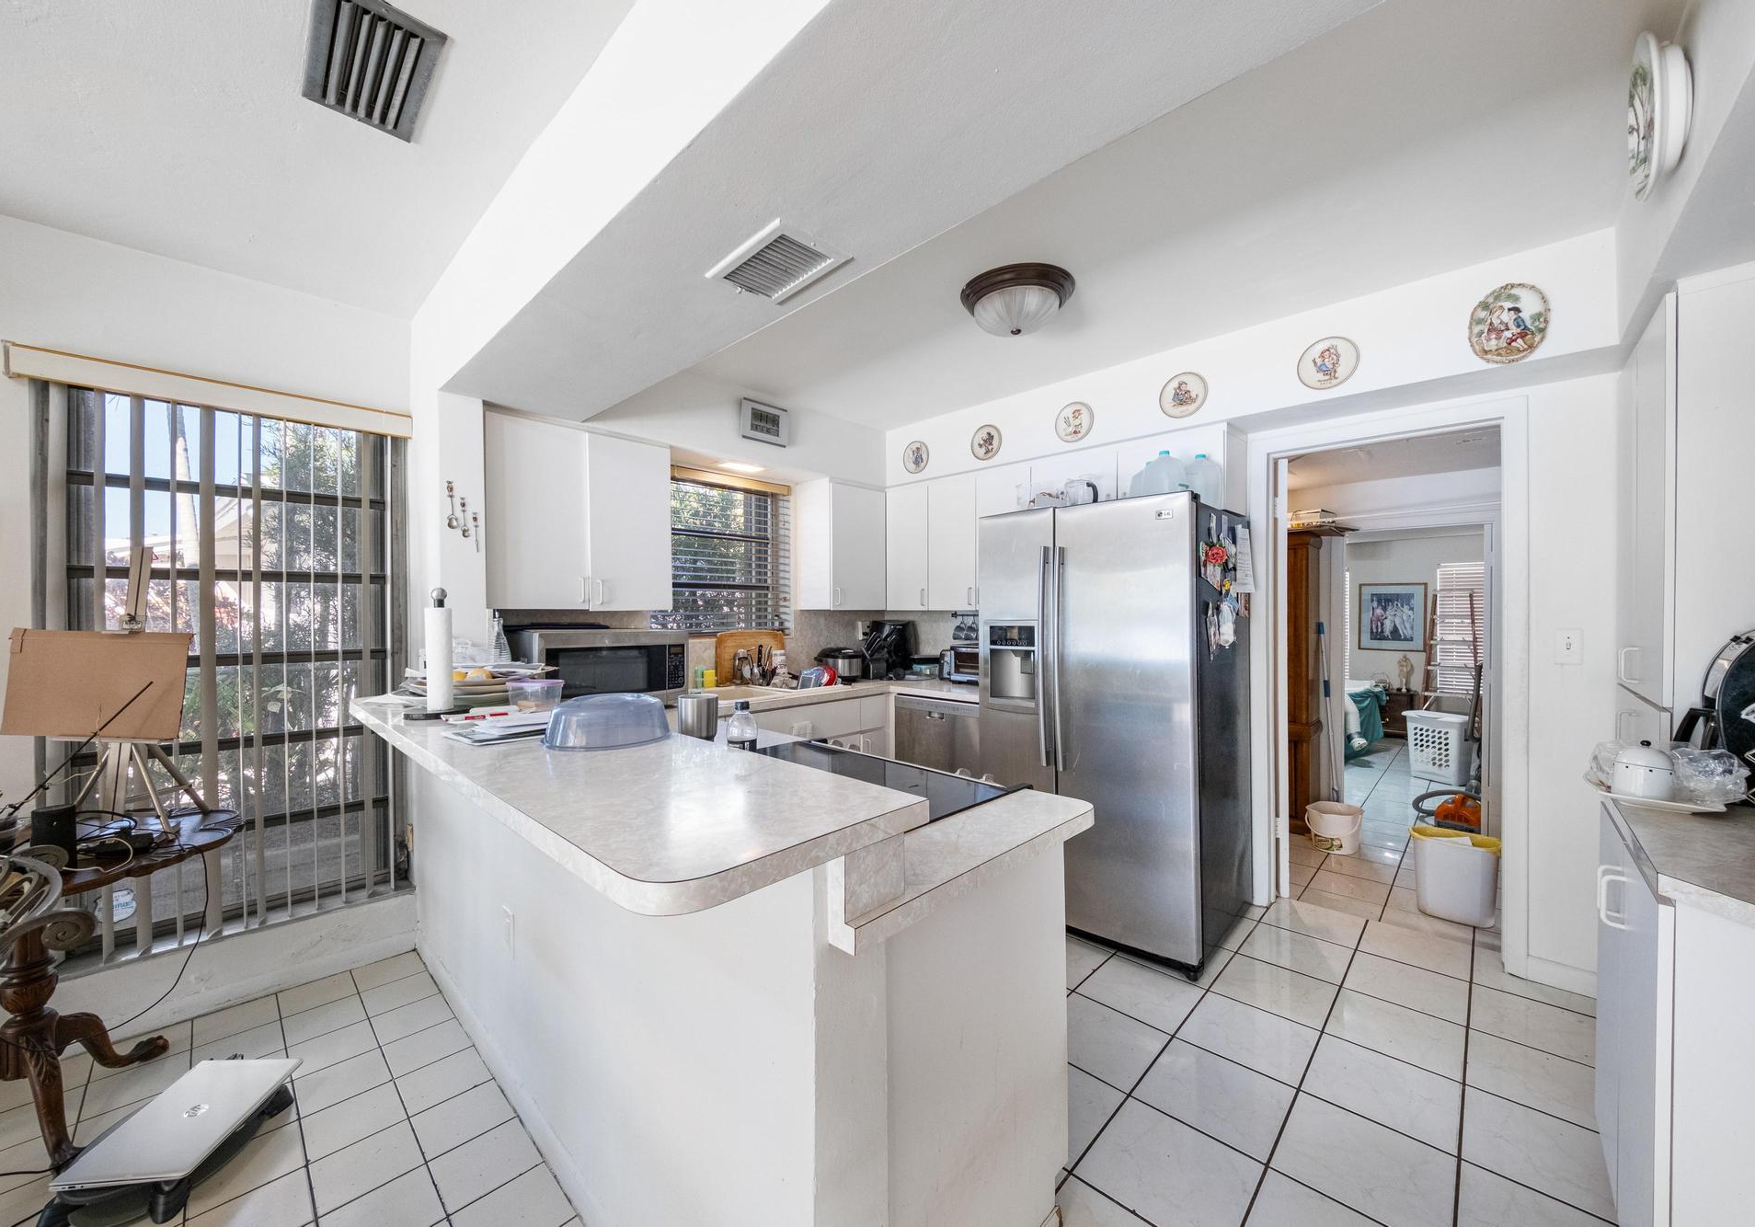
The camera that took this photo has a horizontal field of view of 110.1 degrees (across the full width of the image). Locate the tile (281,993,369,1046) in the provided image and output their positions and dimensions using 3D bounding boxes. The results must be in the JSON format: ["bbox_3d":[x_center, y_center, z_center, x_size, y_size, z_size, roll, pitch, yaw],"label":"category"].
[{"bbox_3d":[-1.827,1.350,2.031,0.197,0.010,0.197,0,0,45],"label":"tile"}]

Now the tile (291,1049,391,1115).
[{"bbox_3d":[-1.534,1.350,1.764,0.195,0.010,0.195,0,0,42],"label":"tile"}]

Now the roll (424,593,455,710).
[{"bbox_3d":[-1.206,0.101,1.690,0.068,0.340,0.068,0,0,-36],"label":"roll"}]

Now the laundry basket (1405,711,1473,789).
[{"bbox_3d":[4.520,1.085,4.980,0.360,0.520,0.370,0,0,-37],"label":"laundry basket"}]

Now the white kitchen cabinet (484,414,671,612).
[{"bbox_3d":[-1.342,-0.383,2.711,0.320,0.758,0.752,0,0,44],"label":"white kitchen cabinet"}]

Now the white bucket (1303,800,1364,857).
[{"bbox_3d":[2.559,1.204,3.417,0.250,0.230,0.245,0,0,37],"label":"white bucket"}]

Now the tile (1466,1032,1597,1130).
[{"bbox_3d":[1.918,1.350,1.765,0.327,0.010,0.327,0,0,45],"label":"tile"}]

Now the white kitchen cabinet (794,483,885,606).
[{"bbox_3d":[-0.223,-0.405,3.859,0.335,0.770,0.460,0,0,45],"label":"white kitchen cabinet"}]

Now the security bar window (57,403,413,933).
[{"bbox_3d":[-2.114,0.193,2.082,0.090,1.745,0.820,0,0,42],"label":"security bar window"}]

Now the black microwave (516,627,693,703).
[{"bbox_3d":[-1.216,0.238,2.658,0.460,0.322,0.608,0,0,44],"label":"black microwave"}]

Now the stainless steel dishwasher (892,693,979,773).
[{"bbox_3d":[0.520,0.894,3.420,0.600,0.865,0.600,0,0,44],"label":"stainless steel dishwasher"}]

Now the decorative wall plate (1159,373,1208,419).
[{"bbox_3d":[1.342,-0.956,2.695,0.197,0.197,0.025,0,0,43],"label":"decorative wall plate"}]

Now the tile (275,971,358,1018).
[{"bbox_3d":[-1.979,1.350,2.169,0.197,0.010,0.197,0,0,42],"label":"tile"}]

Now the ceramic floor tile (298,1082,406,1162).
[{"bbox_3d":[-1.389,1.350,1.630,0.197,0.010,0.197,0,0,45],"label":"ceramic floor tile"}]

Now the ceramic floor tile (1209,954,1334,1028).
[{"bbox_3d":[1.429,1.350,2.199,0.327,0.010,0.327,0,0,45],"label":"ceramic floor tile"}]

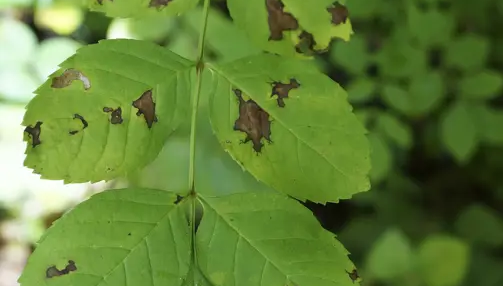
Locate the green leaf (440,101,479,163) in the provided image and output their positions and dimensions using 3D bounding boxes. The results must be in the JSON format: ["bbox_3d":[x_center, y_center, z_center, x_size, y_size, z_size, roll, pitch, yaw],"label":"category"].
[{"bbox_3d":[0.185,-0.010,0.900,0.034,0.012,0.057,0,69,0],"label":"green leaf"}]

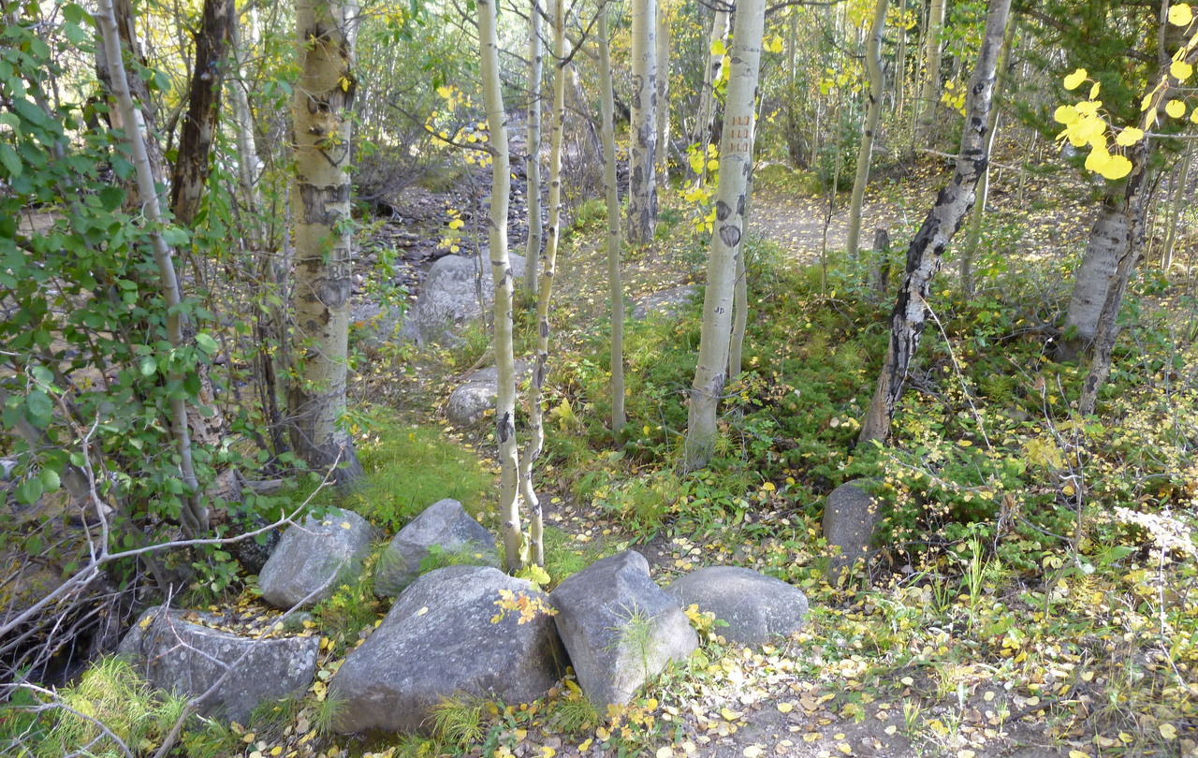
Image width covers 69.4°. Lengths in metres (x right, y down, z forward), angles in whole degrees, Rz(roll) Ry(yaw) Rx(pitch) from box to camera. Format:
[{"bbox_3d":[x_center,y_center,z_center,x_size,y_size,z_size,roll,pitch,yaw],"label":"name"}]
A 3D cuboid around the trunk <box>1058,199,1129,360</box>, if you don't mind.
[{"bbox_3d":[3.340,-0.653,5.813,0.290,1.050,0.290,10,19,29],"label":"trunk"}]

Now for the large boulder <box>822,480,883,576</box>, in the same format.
[{"bbox_3d":[0.965,0.538,3.249,0.225,0.310,0.220,4,18,14],"label":"large boulder"}]

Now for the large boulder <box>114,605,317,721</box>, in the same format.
[{"bbox_3d":[-1.120,0.826,2.616,0.540,0.290,0.270,-1,17,-5],"label":"large boulder"}]

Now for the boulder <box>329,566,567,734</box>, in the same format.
[{"bbox_3d":[-0.417,0.710,2.519,0.630,0.320,0.420,-3,17,-11],"label":"boulder"}]

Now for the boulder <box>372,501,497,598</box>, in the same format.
[{"bbox_3d":[-0.561,0.547,3.066,0.420,0.290,0.330,3,17,8],"label":"boulder"}]

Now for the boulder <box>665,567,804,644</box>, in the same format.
[{"bbox_3d":[0.418,0.669,2.786,0.450,0.180,0.360,1,17,0],"label":"boulder"}]

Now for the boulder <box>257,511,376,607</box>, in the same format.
[{"bbox_3d":[-0.966,0.577,3.055,0.380,0.290,0.330,-4,18,-14],"label":"boulder"}]

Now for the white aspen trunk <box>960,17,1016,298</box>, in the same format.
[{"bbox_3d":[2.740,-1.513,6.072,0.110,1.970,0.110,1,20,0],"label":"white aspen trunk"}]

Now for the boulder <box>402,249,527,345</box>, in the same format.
[{"bbox_3d":[-1.020,-0.624,6.659,0.860,0.600,0.700,0,17,0],"label":"boulder"}]

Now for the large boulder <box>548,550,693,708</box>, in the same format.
[{"bbox_3d":[0.077,0.730,2.607,0.370,0.340,0.360,-6,18,-19],"label":"large boulder"}]

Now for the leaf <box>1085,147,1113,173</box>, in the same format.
[{"bbox_3d":[0.825,-0.361,1.430,0.044,0.043,0.012,9,17,28],"label":"leaf"}]

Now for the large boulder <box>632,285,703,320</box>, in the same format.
[{"bbox_3d":[0.526,-0.588,6.302,0.550,0.190,0.480,-4,18,-14],"label":"large boulder"}]

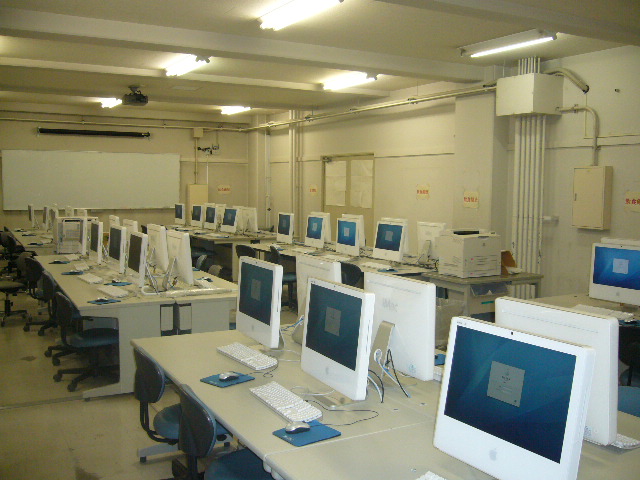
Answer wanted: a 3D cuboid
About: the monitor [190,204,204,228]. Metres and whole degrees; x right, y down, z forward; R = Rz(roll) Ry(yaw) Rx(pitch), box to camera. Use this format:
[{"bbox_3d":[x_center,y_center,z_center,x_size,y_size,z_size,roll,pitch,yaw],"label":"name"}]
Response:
[{"bbox_3d":[-2.350,-0.442,12.690,0.185,0.472,0.493,-2,6,-30],"label":"monitor"}]

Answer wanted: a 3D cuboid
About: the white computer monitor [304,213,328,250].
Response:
[{"bbox_3d":[-0.021,-0.085,8.708,0.185,0.472,0.493,-2,5,-27],"label":"white computer monitor"}]

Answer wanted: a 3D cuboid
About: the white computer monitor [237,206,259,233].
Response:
[{"bbox_3d":[-1.154,-0.317,10.890,0.180,0.455,0.490,-2,6,-28],"label":"white computer monitor"}]

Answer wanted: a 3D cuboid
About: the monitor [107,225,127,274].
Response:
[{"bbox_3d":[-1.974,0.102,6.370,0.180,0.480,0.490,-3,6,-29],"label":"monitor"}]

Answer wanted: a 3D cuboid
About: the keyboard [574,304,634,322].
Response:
[{"bbox_3d":[1.957,0.512,4.516,0.155,0.035,0.450,-3,6,-34],"label":"keyboard"}]

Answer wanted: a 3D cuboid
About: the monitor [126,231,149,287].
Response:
[{"bbox_3d":[-1.450,0.186,5.339,0.185,0.472,0.493,-2,5,-27],"label":"monitor"}]

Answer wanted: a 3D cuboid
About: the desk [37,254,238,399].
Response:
[{"bbox_3d":[-1.950,0.656,6.556,1.400,0.680,3.600,-2,6,-28],"label":"desk"}]

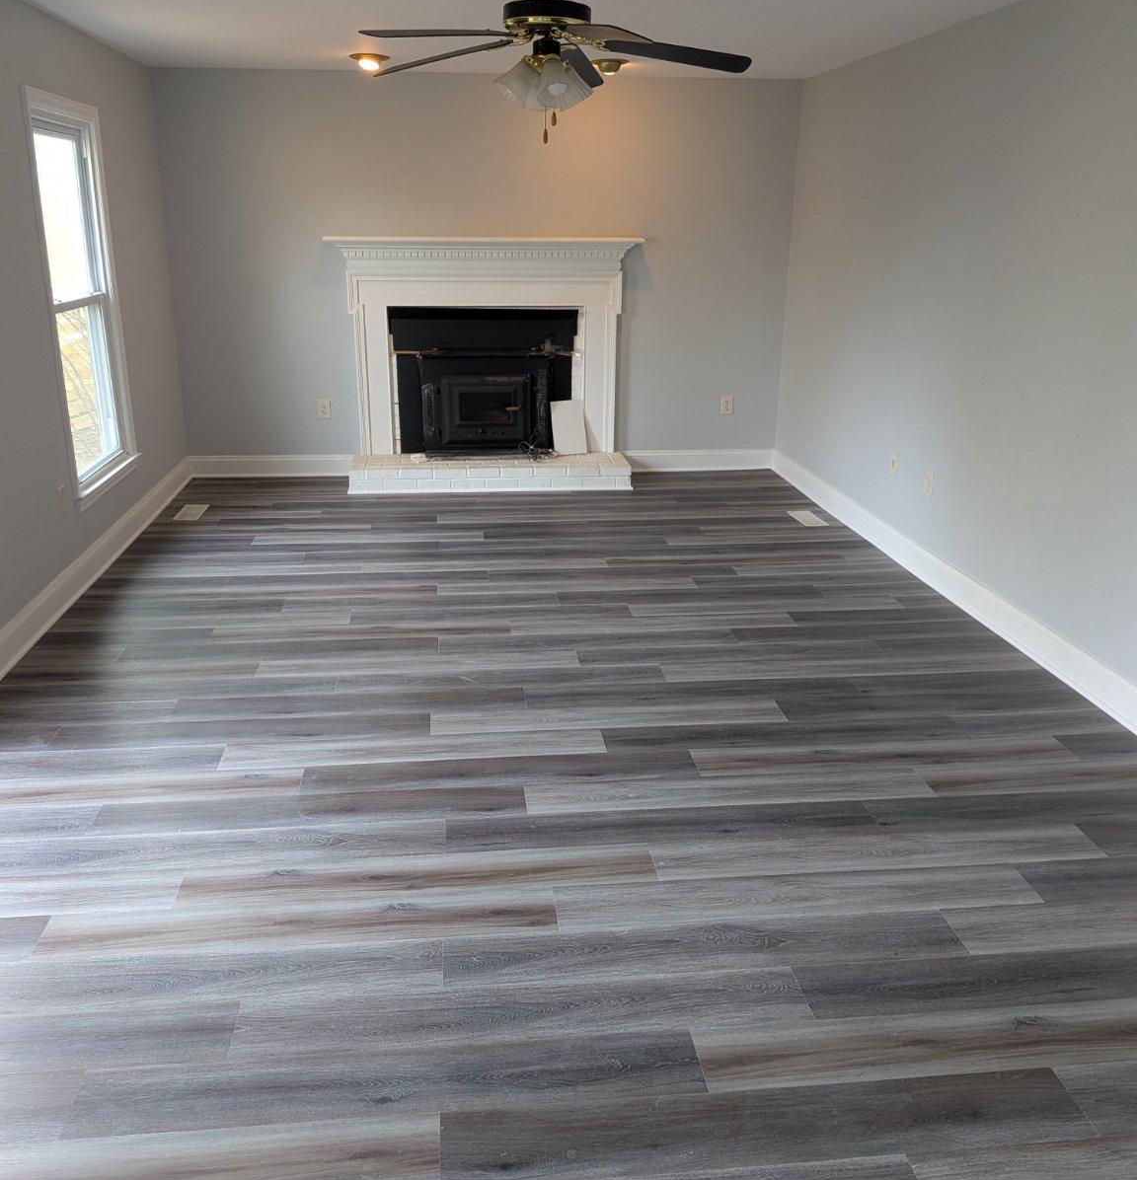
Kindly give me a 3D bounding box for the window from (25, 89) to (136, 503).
[{"bbox_3d":[-2.253,-1.358,4.897,0.110,1.708,1.002,-2,19,-7],"label":"window"}]

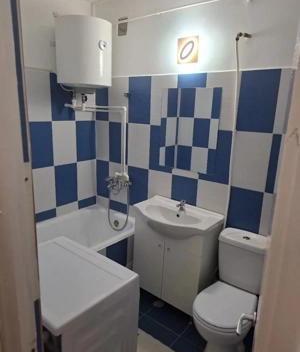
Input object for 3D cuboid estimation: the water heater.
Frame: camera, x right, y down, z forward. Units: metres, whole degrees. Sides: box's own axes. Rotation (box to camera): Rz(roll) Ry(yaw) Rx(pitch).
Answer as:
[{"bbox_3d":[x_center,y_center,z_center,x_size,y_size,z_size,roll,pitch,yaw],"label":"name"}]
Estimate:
[{"bbox_3d":[-0.544,-0.961,2.195,0.460,0.515,0.445,2,14,0],"label":"water heater"}]

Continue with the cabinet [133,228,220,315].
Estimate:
[{"bbox_3d":[0.199,0.662,2.200,0.630,0.720,0.310,12,17,35],"label":"cabinet"}]

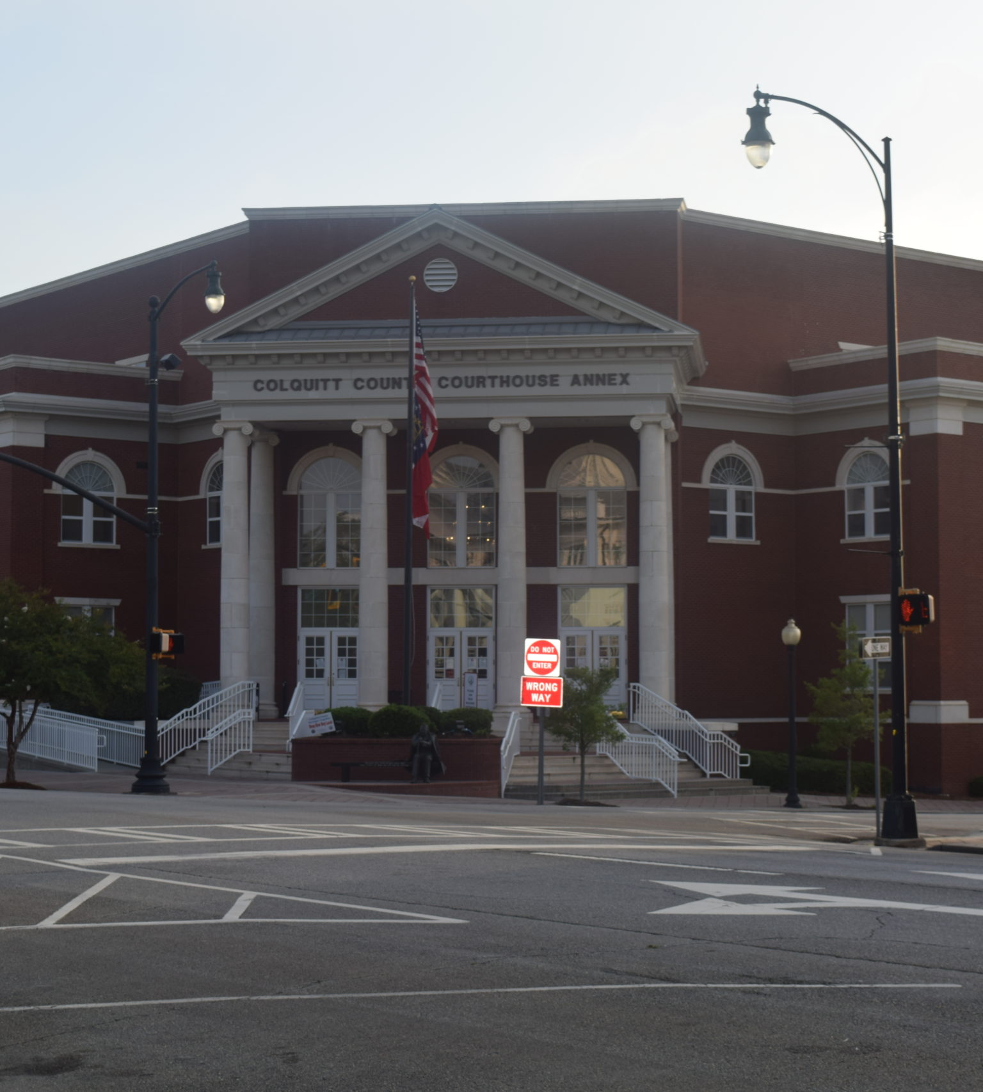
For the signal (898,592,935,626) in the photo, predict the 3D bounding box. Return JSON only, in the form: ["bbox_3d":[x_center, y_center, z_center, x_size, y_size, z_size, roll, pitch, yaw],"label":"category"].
[{"bbox_3d":[5.713,0.851,31.200,0.460,0.450,0.250,-3,-5,44],"label":"signal"}]

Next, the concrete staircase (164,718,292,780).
[{"bbox_3d":[-5.684,4.862,55.737,2.900,1.300,4.400,3,-4,-38],"label":"concrete staircase"}]

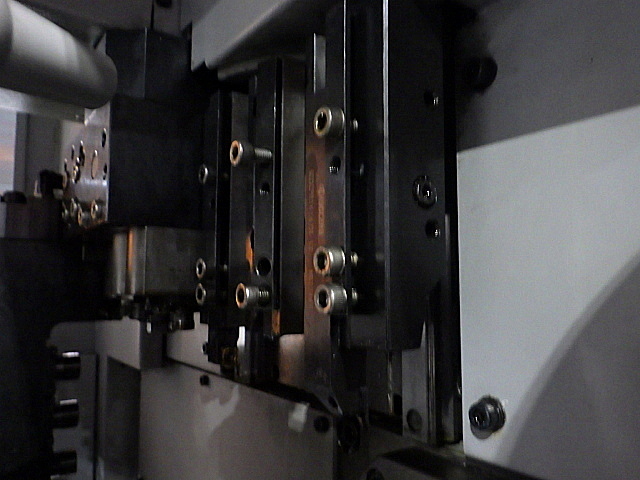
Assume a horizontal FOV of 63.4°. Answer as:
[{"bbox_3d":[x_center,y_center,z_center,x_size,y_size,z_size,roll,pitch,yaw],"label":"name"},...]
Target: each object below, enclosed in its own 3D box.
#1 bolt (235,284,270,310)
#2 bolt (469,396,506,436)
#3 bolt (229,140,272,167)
[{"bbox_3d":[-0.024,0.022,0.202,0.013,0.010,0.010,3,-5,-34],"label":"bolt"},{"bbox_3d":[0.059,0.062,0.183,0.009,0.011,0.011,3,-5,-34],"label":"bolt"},{"bbox_3d":[-0.027,-0.033,0.204,0.015,0.010,0.010,3,-5,-34],"label":"bolt"}]

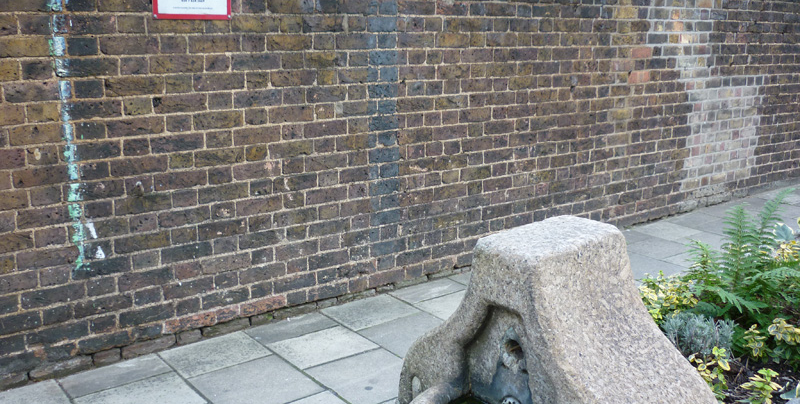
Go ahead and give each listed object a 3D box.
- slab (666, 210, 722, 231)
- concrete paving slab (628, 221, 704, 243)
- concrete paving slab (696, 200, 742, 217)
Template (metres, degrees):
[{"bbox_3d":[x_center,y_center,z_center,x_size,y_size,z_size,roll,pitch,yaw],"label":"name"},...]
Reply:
[{"bbox_3d":[2.098,0.150,5.407,0.421,0.050,0.189,-11,18,-37],"label":"slab"},{"bbox_3d":[1.818,0.218,5.134,0.357,0.050,0.276,-11,18,-37],"label":"concrete paving slab"},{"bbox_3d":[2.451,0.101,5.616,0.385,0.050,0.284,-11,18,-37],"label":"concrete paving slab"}]

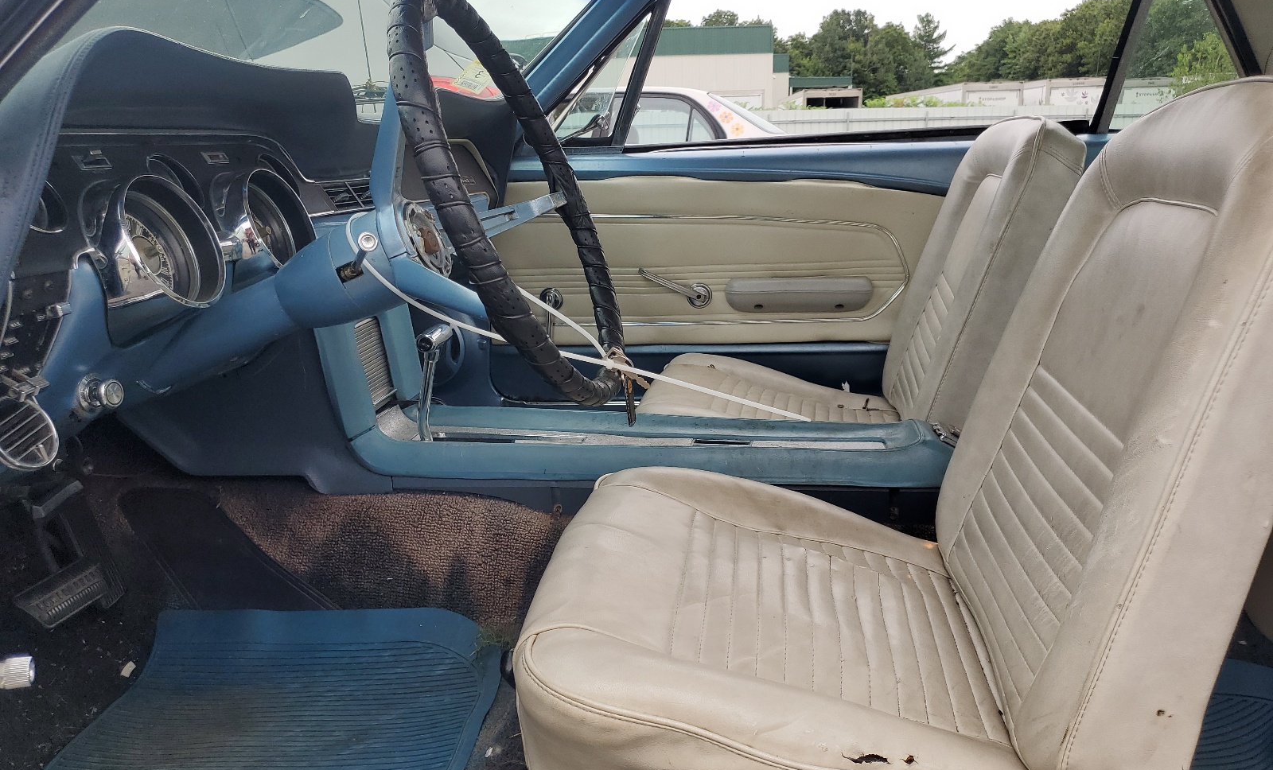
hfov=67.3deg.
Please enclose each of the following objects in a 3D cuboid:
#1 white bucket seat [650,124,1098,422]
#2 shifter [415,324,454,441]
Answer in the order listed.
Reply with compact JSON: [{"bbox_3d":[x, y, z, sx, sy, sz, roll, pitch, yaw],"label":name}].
[{"bbox_3d":[0.325,-0.135,1.569,0.610,0.570,0.520,0,14,9],"label":"white bucket seat"},{"bbox_3d":[-0.276,-0.004,1.337,0.048,0.160,0.080,0,14,9],"label":"shifter"}]

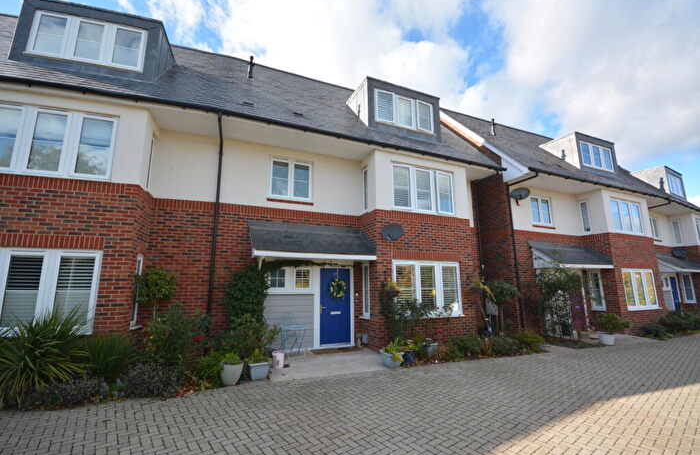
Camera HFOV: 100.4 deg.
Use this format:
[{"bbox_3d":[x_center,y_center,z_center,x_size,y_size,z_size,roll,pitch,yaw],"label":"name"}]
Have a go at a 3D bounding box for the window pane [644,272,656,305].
[{"bbox_3d":[11.899,2.426,11.543,0.460,1.220,0.050,4,-11,-22],"label":"window pane"}]

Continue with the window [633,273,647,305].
[{"bbox_3d":[10.816,2.316,10.898,0.660,1.250,0.080,4,-10,-23],"label":"window"}]

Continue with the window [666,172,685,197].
[{"bbox_3d":[17.125,-2.161,15.300,2.100,1.050,0.120,5,-11,-29],"label":"window"}]

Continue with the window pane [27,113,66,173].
[{"bbox_3d":[-5.603,-1.589,5.422,0.460,1.120,0.050,3,-10,-18],"label":"window pane"}]

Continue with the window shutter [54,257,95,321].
[{"bbox_3d":[-4.962,1.123,5.248,0.540,1.150,0.060,3,-10,-18],"label":"window shutter"}]

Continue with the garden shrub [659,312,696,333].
[{"bbox_3d":[12.350,3.530,11.000,1.150,0.700,0.850,4,-11,-24],"label":"garden shrub"}]

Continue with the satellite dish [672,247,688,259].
[{"bbox_3d":[16.108,1.217,14.217,0.600,0.520,0.300,-4,-10,21],"label":"satellite dish"}]

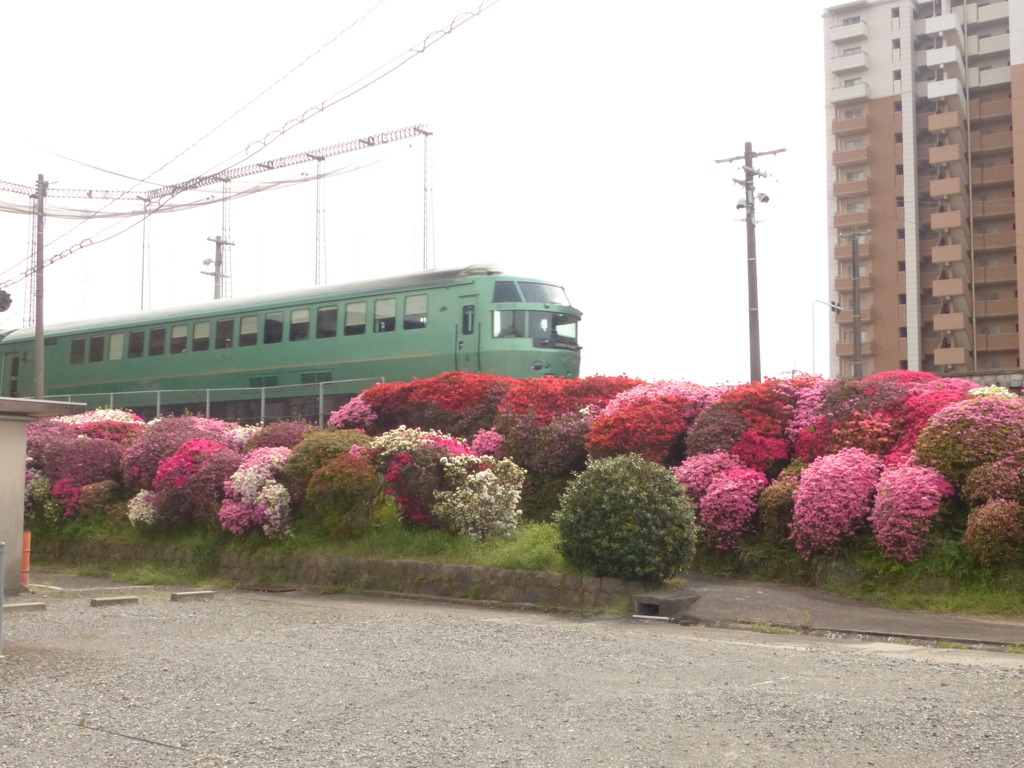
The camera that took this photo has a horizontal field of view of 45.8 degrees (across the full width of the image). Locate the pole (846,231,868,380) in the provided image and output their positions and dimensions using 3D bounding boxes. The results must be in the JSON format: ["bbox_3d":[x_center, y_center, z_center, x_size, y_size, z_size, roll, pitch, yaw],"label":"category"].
[{"bbox_3d":[12.855,-1.203,44.739,0.900,9.000,0.450,0,-3,0],"label":"pole"}]

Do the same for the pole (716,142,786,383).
[{"bbox_3d":[5.691,-1.764,28.676,1.800,8.000,1.500,-3,-6,37],"label":"pole"}]

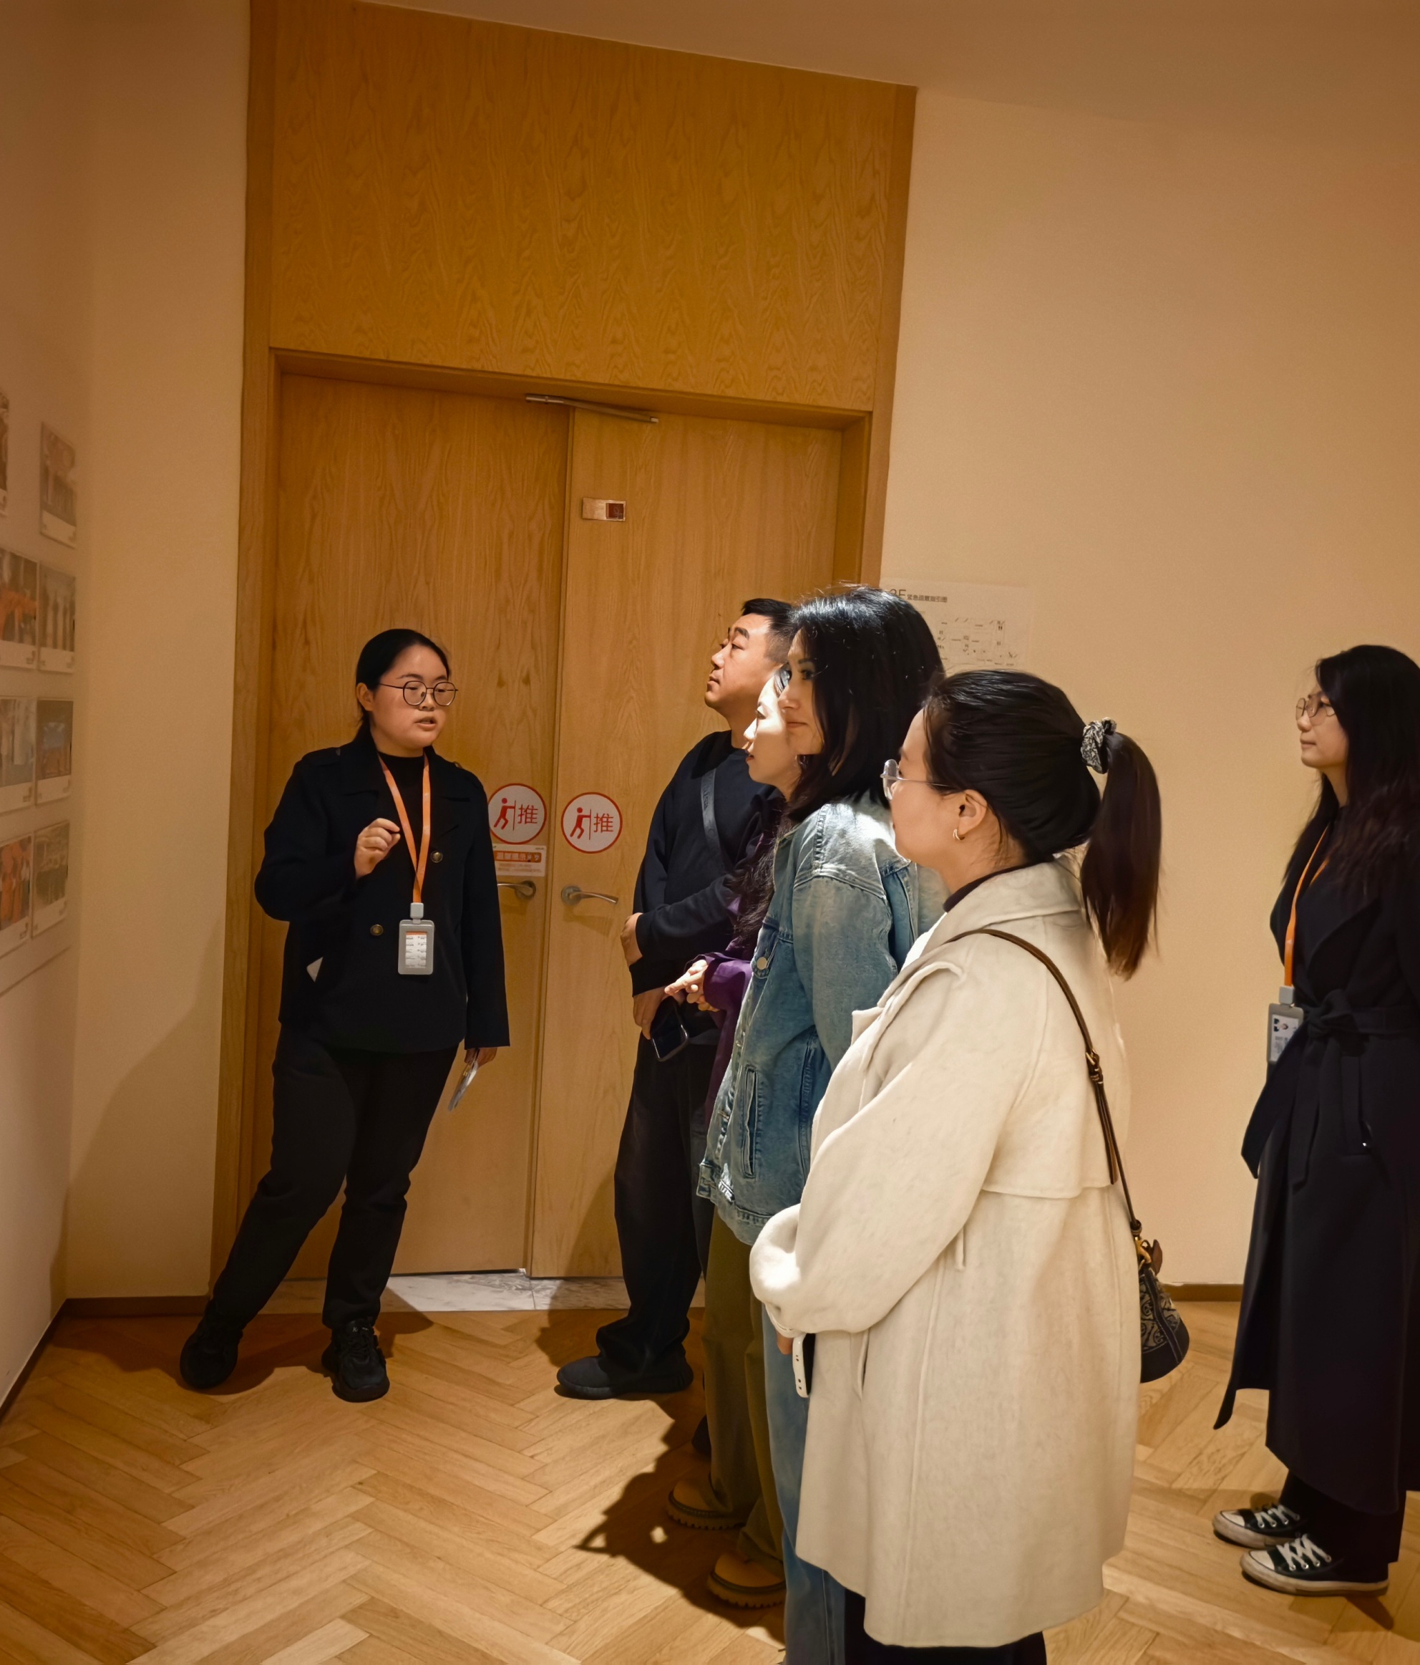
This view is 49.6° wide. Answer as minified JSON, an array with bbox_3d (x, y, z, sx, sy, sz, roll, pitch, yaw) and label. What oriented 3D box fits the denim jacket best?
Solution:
[{"bbox_3d":[0.168,0.234,2.155,0.380,0.650,0.500,2,4,-11],"label":"denim jacket"}]

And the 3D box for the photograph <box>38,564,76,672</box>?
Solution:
[{"bbox_3d":[-1.345,-0.434,3.172,0.008,0.213,0.315,2,4,-11],"label":"photograph"}]

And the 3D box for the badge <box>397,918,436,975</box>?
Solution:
[{"bbox_3d":[-0.590,0.228,3.090,0.071,0.115,0.010,2,4,-14],"label":"badge"}]

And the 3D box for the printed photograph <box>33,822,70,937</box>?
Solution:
[{"bbox_3d":[-1.376,0.093,3.214,0.008,0.213,0.315,2,4,-11],"label":"printed photograph"}]

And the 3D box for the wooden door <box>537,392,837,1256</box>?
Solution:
[{"bbox_3d":[-0.066,0.060,4.003,0.700,2.210,0.050,3,4,-11],"label":"wooden door"}]

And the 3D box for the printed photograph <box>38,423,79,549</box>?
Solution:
[{"bbox_3d":[-1.325,-0.700,3.132,0.008,0.213,0.315,2,4,-11],"label":"printed photograph"}]

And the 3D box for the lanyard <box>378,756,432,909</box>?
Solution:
[{"bbox_3d":[-0.623,-0.009,3.140,0.125,0.335,0.130,2,4,-14],"label":"lanyard"}]

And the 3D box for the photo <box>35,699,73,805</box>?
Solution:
[{"bbox_3d":[-1.353,-0.168,3.181,0.010,0.208,0.318,3,4,-11],"label":"photo"}]

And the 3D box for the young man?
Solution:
[{"bbox_3d":[-0.047,0.352,3.382,0.490,1.730,0.500,2,4,-14],"label":"young man"}]

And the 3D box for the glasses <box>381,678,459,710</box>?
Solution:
[{"bbox_3d":[-0.612,-0.286,3.169,0.143,0.053,0.142,-1,6,-43],"label":"glasses"}]

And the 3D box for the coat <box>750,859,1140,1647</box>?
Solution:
[{"bbox_3d":[0.303,0.496,1.970,0.470,0.920,0.490,3,4,-8],"label":"coat"}]

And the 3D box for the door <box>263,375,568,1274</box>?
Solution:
[{"bbox_3d":[-0.759,0.021,3.810,0.685,2.170,0.050,2,4,-16],"label":"door"}]

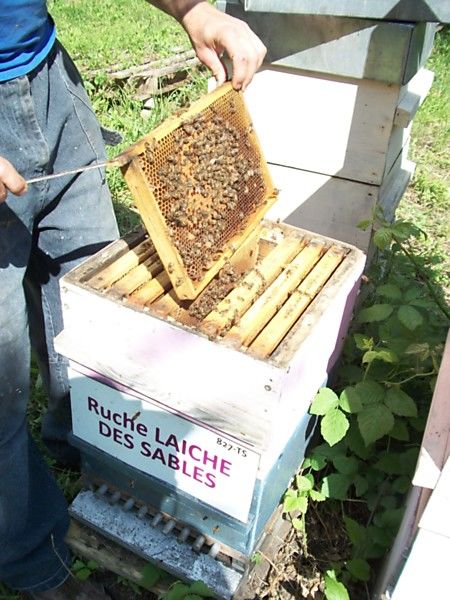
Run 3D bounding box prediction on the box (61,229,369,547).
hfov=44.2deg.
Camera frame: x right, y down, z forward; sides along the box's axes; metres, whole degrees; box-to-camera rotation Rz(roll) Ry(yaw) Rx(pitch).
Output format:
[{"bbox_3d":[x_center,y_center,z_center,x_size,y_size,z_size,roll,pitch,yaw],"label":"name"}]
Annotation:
[{"bbox_3d":[-0.017,0.117,0.986,0.352,0.415,0.380,20,36,20],"label":"box"}]

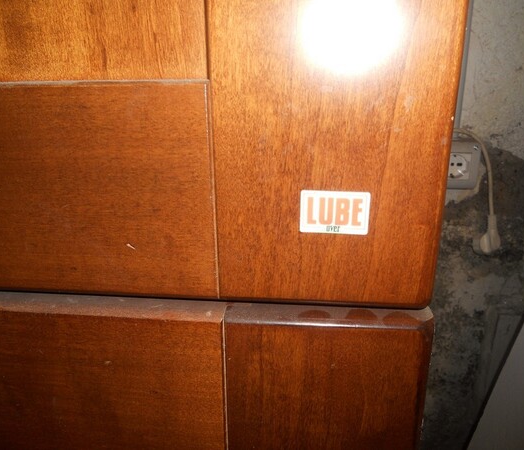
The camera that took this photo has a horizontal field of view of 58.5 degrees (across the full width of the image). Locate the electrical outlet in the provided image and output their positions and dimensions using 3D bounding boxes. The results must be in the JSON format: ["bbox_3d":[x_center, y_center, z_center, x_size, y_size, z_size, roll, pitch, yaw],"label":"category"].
[{"bbox_3d":[0.327,-0.106,0.801,0.078,0.080,0.038,1,18,5],"label":"electrical outlet"}]

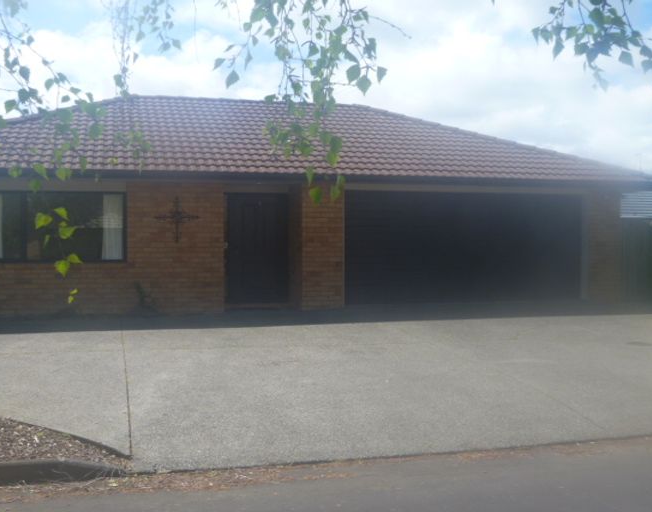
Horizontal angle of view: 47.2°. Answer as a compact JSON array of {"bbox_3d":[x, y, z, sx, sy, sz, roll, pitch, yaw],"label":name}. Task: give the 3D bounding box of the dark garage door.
[{"bbox_3d":[2.680,-0.167,14.050,4.800,2.070,0.080,0,1,-13],"label":"dark garage door"}]

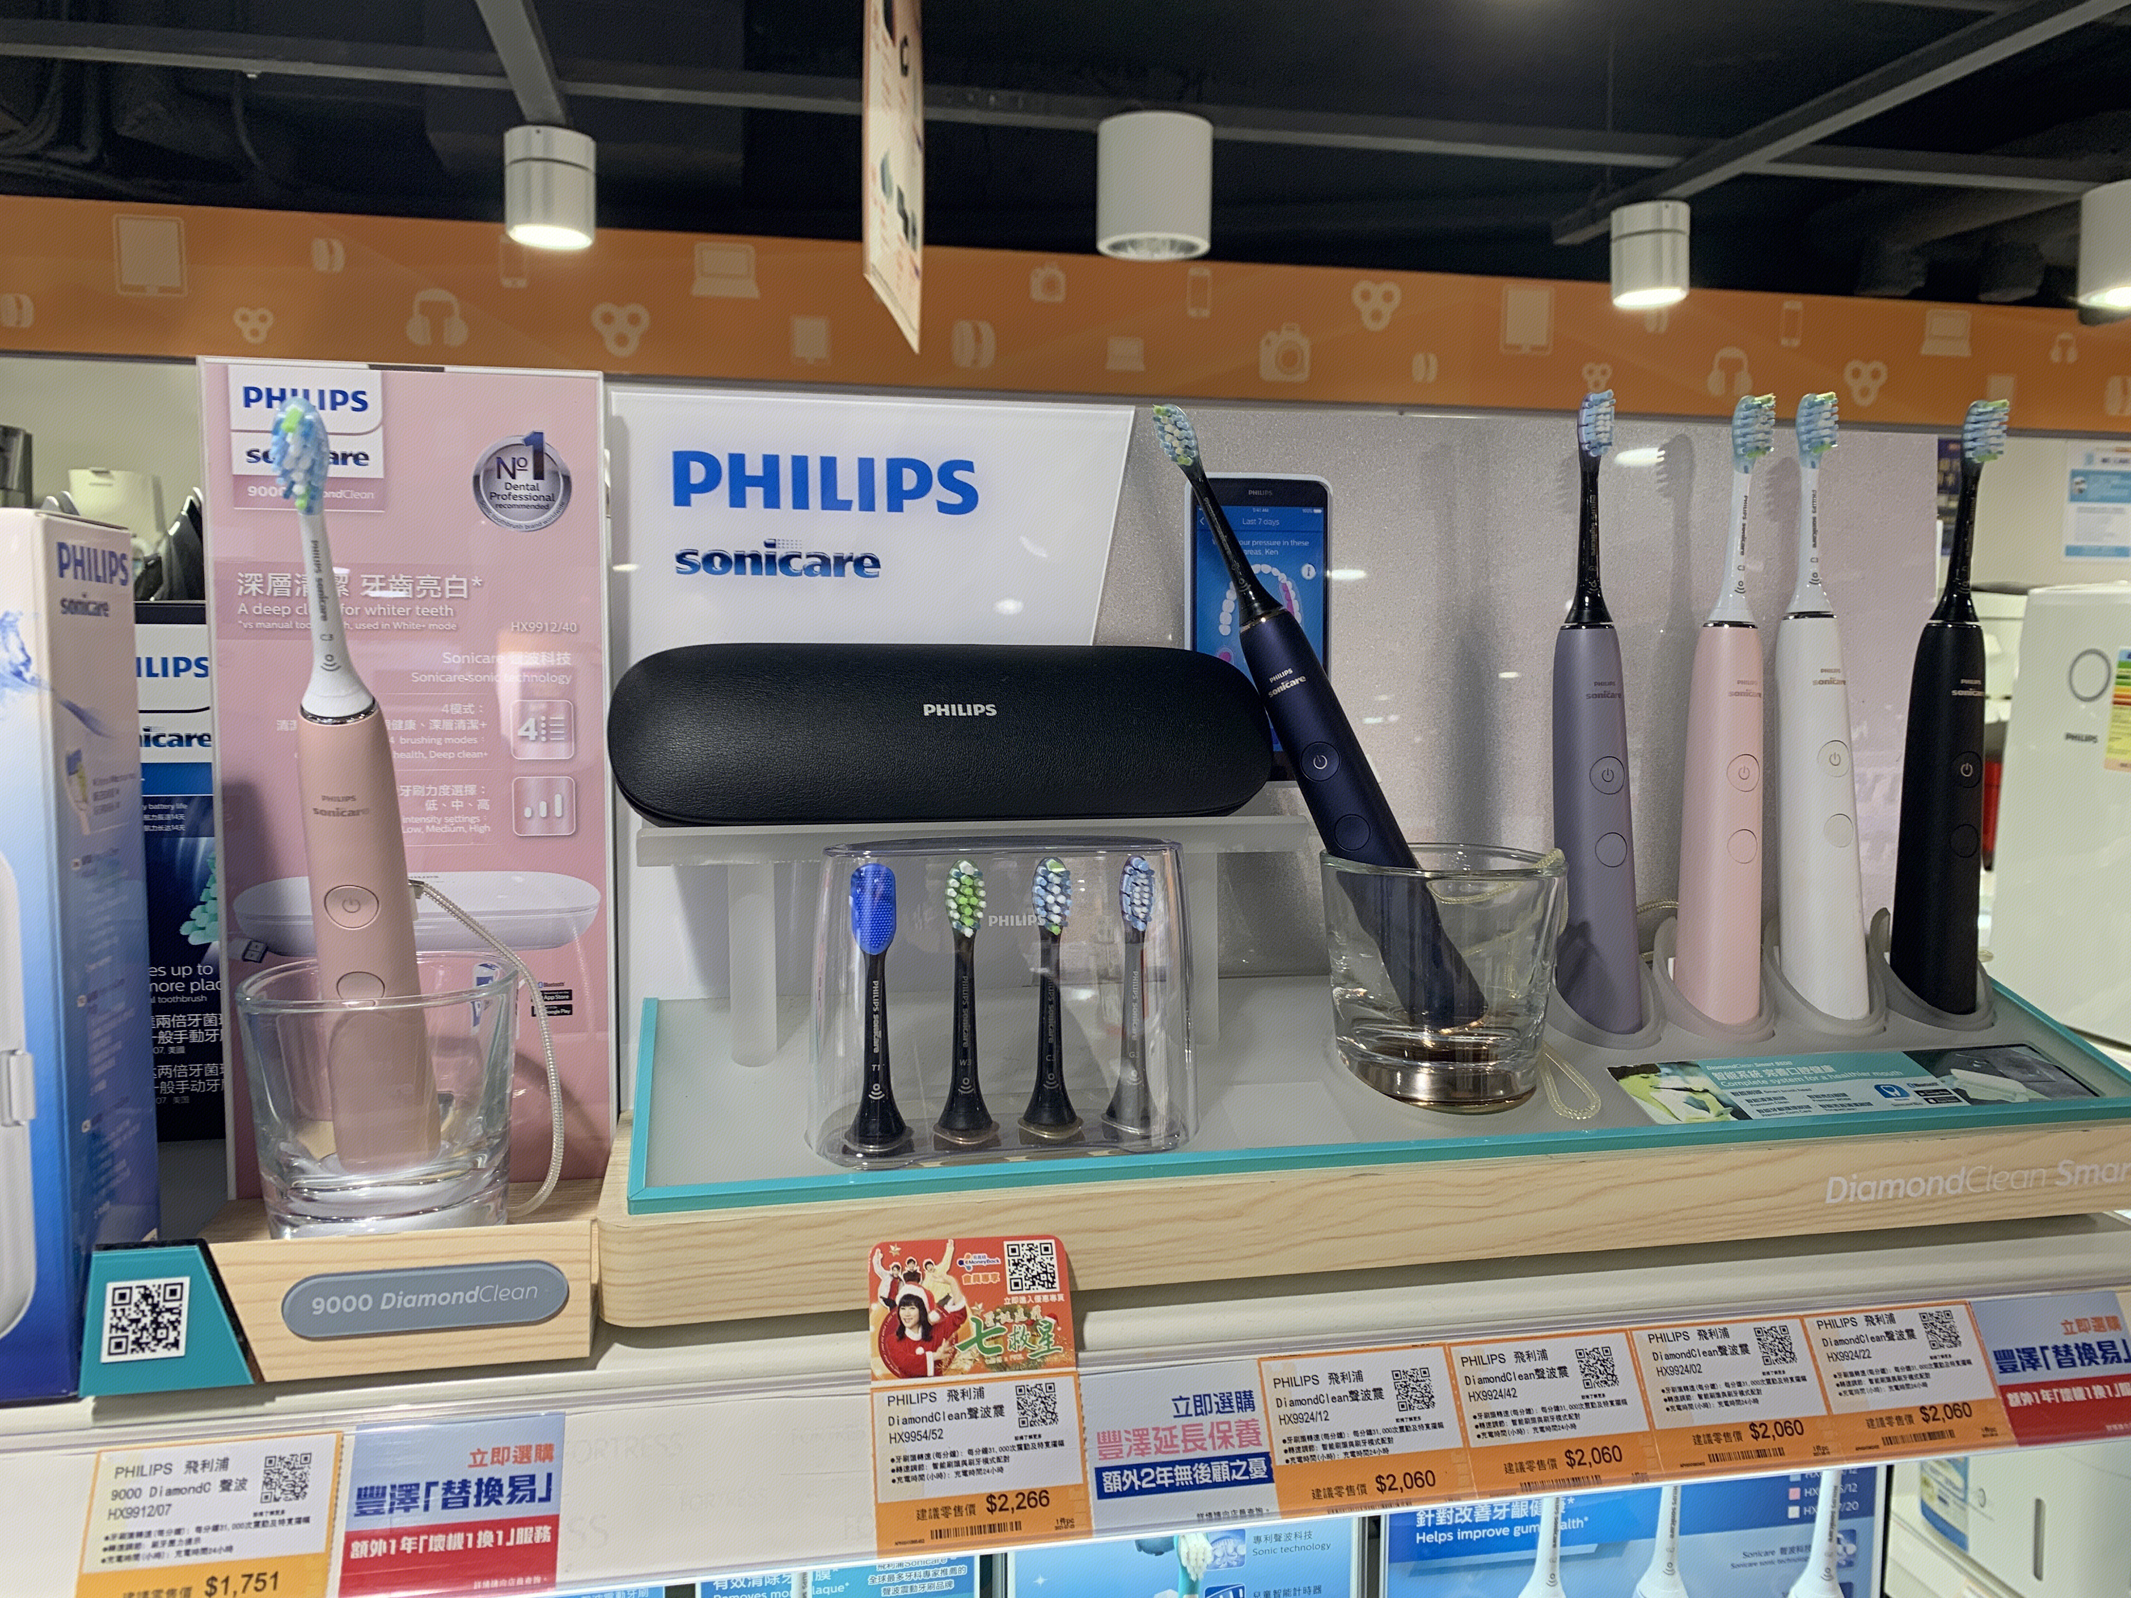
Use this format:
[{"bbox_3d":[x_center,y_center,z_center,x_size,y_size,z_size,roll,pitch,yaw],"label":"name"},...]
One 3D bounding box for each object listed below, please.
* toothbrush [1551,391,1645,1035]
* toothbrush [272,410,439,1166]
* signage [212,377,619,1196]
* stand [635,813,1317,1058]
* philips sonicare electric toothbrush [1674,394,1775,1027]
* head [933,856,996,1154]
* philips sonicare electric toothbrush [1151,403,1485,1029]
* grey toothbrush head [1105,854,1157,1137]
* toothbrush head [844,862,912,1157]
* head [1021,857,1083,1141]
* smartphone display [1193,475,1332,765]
[{"bbox_3d":[0.206,-0.030,0.618,0.032,0.248,0.033,-3,5,-10],"label":"toothbrush"},{"bbox_3d":[-0.202,0.009,0.457,0.032,0.248,0.033,3,27,-10],"label":"toothbrush"},{"bbox_3d":[-0.214,-0.004,0.529,0.120,0.272,0.006,-1,5,-13],"label":"signage"},{"bbox_3d":[-0.033,0.046,0.570,0.227,0.080,0.070,-1,5,-13],"label":"stand"},{"bbox_3d":[0.262,-0.031,0.628,0.032,0.249,0.033,-1,5,-13],"label":"philips sonicare electric toothbrush"},{"bbox_3d":[-0.032,0.064,0.514,0.019,0.091,0.021,-1,5,-13],"label":"head"},{"bbox_3d":[0.087,-0.036,0.591,0.031,0.252,0.032,-25,-13,15],"label":"philips sonicare electric toothbrush"},{"bbox_3d":[0.022,0.064,0.527,0.019,0.091,0.021,-1,6,-22],"label":"grey toothbrush head"},{"bbox_3d":[-0.059,0.065,0.507,0.021,0.091,0.021,0,5,-11],"label":"toothbrush head"},{"bbox_3d":[-0.004,0.064,0.521,0.019,0.091,0.021,-1,5,-16],"label":"head"},{"bbox_3d":[0.076,-0.067,0.625,0.060,0.120,0.008,-1,2,-13],"label":"smartphone display"}]

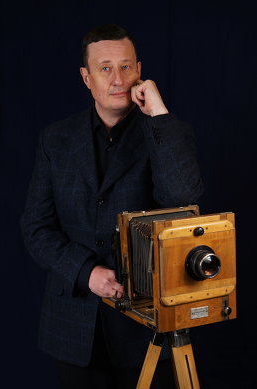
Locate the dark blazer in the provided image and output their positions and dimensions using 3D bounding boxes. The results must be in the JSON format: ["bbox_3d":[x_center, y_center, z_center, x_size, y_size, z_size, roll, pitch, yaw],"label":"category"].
[{"bbox_3d":[-0.050,0.120,2.120,0.530,0.745,0.370,0,6,8],"label":"dark blazer"}]

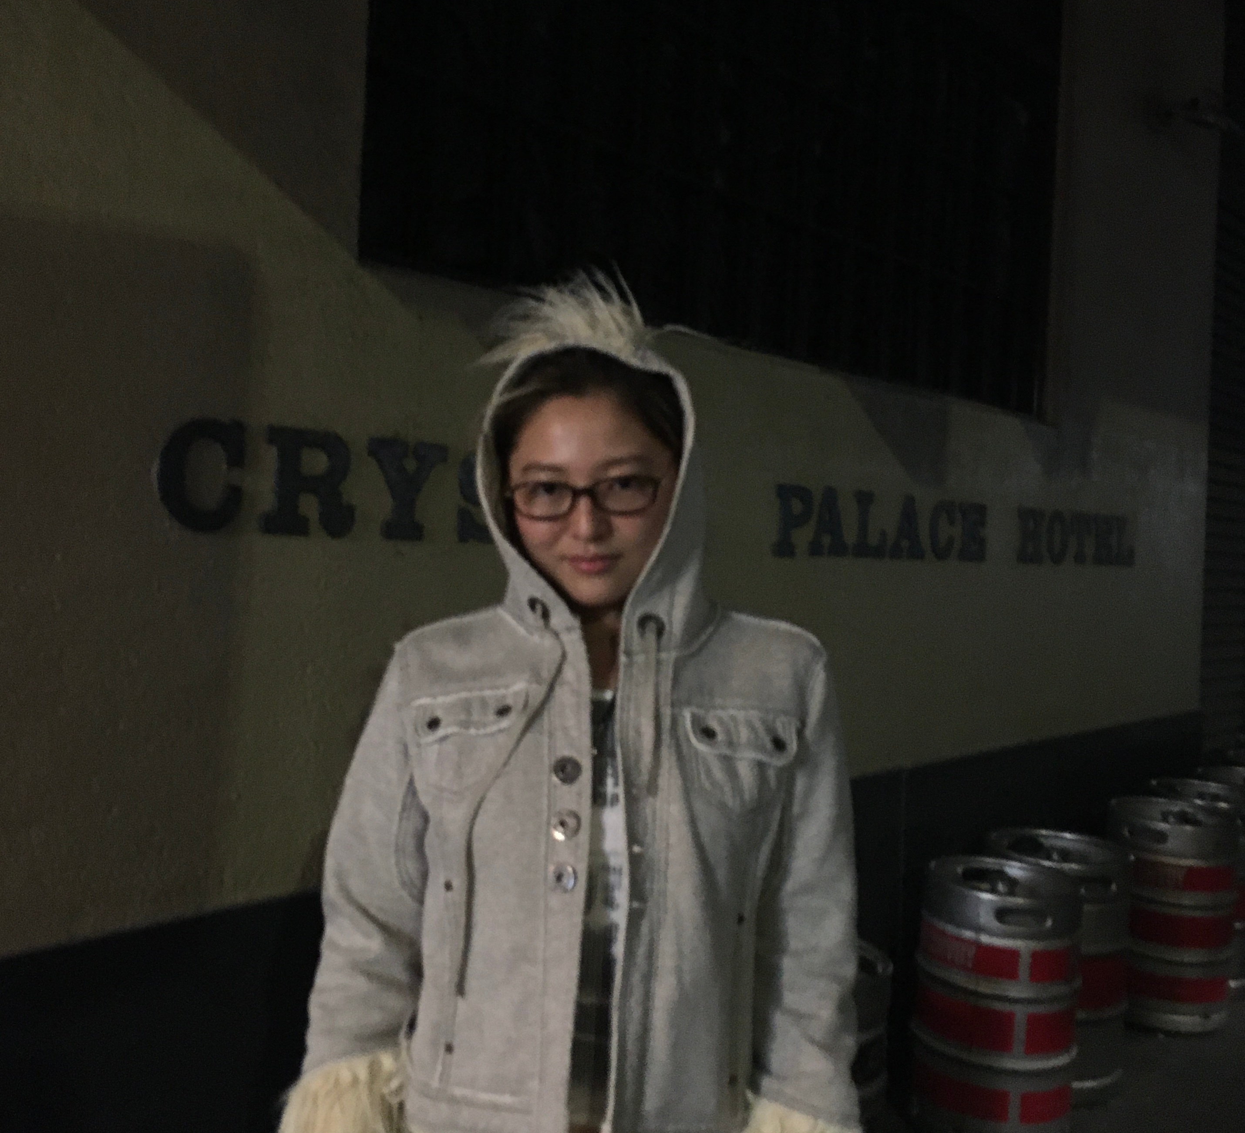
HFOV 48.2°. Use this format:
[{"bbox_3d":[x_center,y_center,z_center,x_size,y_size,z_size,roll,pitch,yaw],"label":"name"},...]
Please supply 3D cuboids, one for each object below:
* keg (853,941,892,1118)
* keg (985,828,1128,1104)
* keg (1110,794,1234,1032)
[{"bbox_3d":[0.482,1.145,3.495,0.380,0.345,0.380,2,1,8],"label":"keg"},{"bbox_3d":[1.114,1.031,3.618,0.385,0.605,0.385,3,1,17],"label":"keg"},{"bbox_3d":[1.651,1.046,4.208,0.385,0.605,0.385,3,1,21],"label":"keg"}]

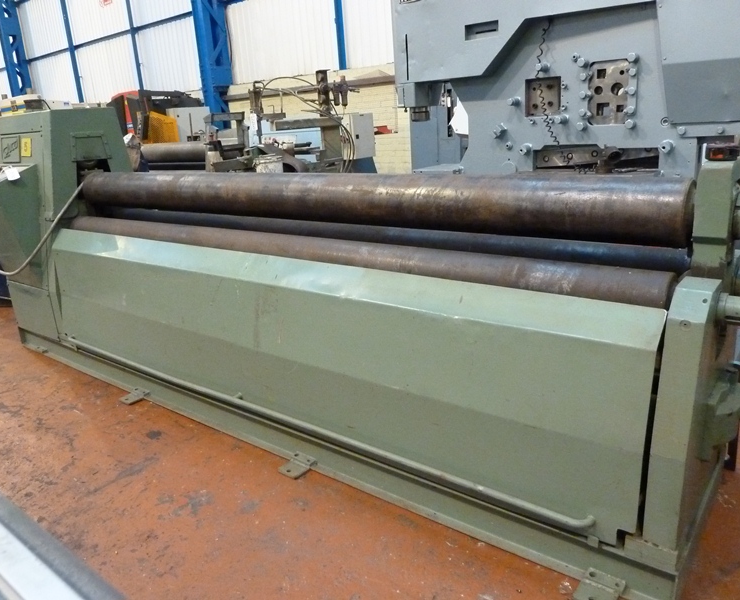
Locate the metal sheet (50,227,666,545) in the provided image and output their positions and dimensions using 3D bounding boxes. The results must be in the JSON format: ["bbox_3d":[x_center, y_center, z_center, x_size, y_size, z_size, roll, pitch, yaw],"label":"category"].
[{"bbox_3d":[-0.550,0.128,2.371,3.145,0.639,0.135,10,21,37],"label":"metal sheet"}]

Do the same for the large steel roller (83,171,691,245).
[{"bbox_3d":[-0.369,-0.440,2.453,3.094,0.191,0.191,10,21,37],"label":"large steel roller"}]

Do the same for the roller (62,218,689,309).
[{"bbox_3d":[-0.441,-0.201,2.413,3.094,0.151,0.151,10,21,37],"label":"roller"}]

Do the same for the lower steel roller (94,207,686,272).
[{"bbox_3d":[-0.349,-0.271,2.518,3.094,0.149,0.149,10,21,37],"label":"lower steel roller"}]

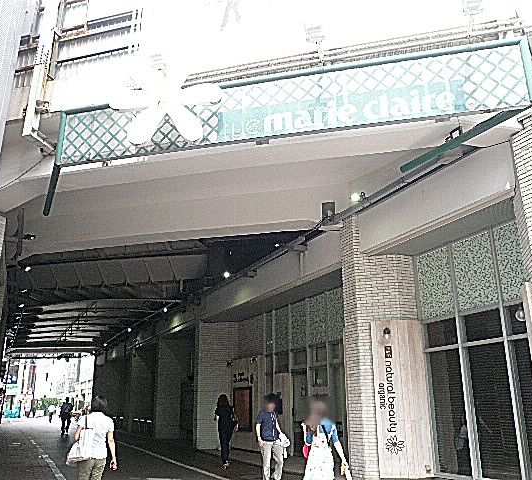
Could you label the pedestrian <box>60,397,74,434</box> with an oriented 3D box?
[{"bbox_3d":[-9.398,8.309,24.510,0.600,1.700,0.400,6,-18,-21],"label":"pedestrian"}]

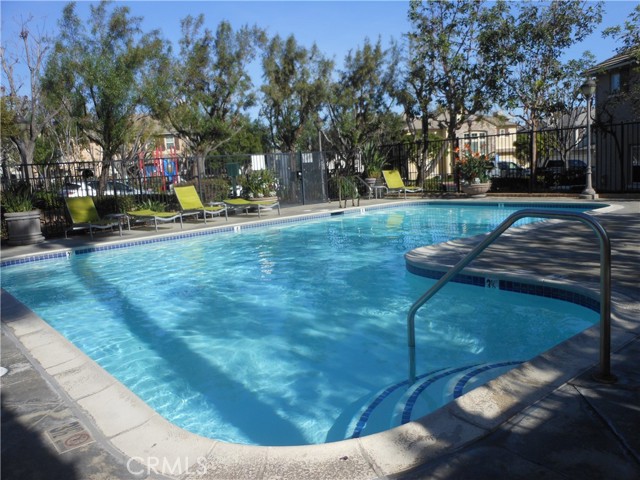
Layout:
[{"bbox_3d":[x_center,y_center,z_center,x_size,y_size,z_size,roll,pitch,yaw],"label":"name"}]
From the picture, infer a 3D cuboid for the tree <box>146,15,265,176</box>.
[{"bbox_3d":[-3.704,-4.095,17.169,3.850,6.210,3.600,-5,8,-11],"label":"tree"}]

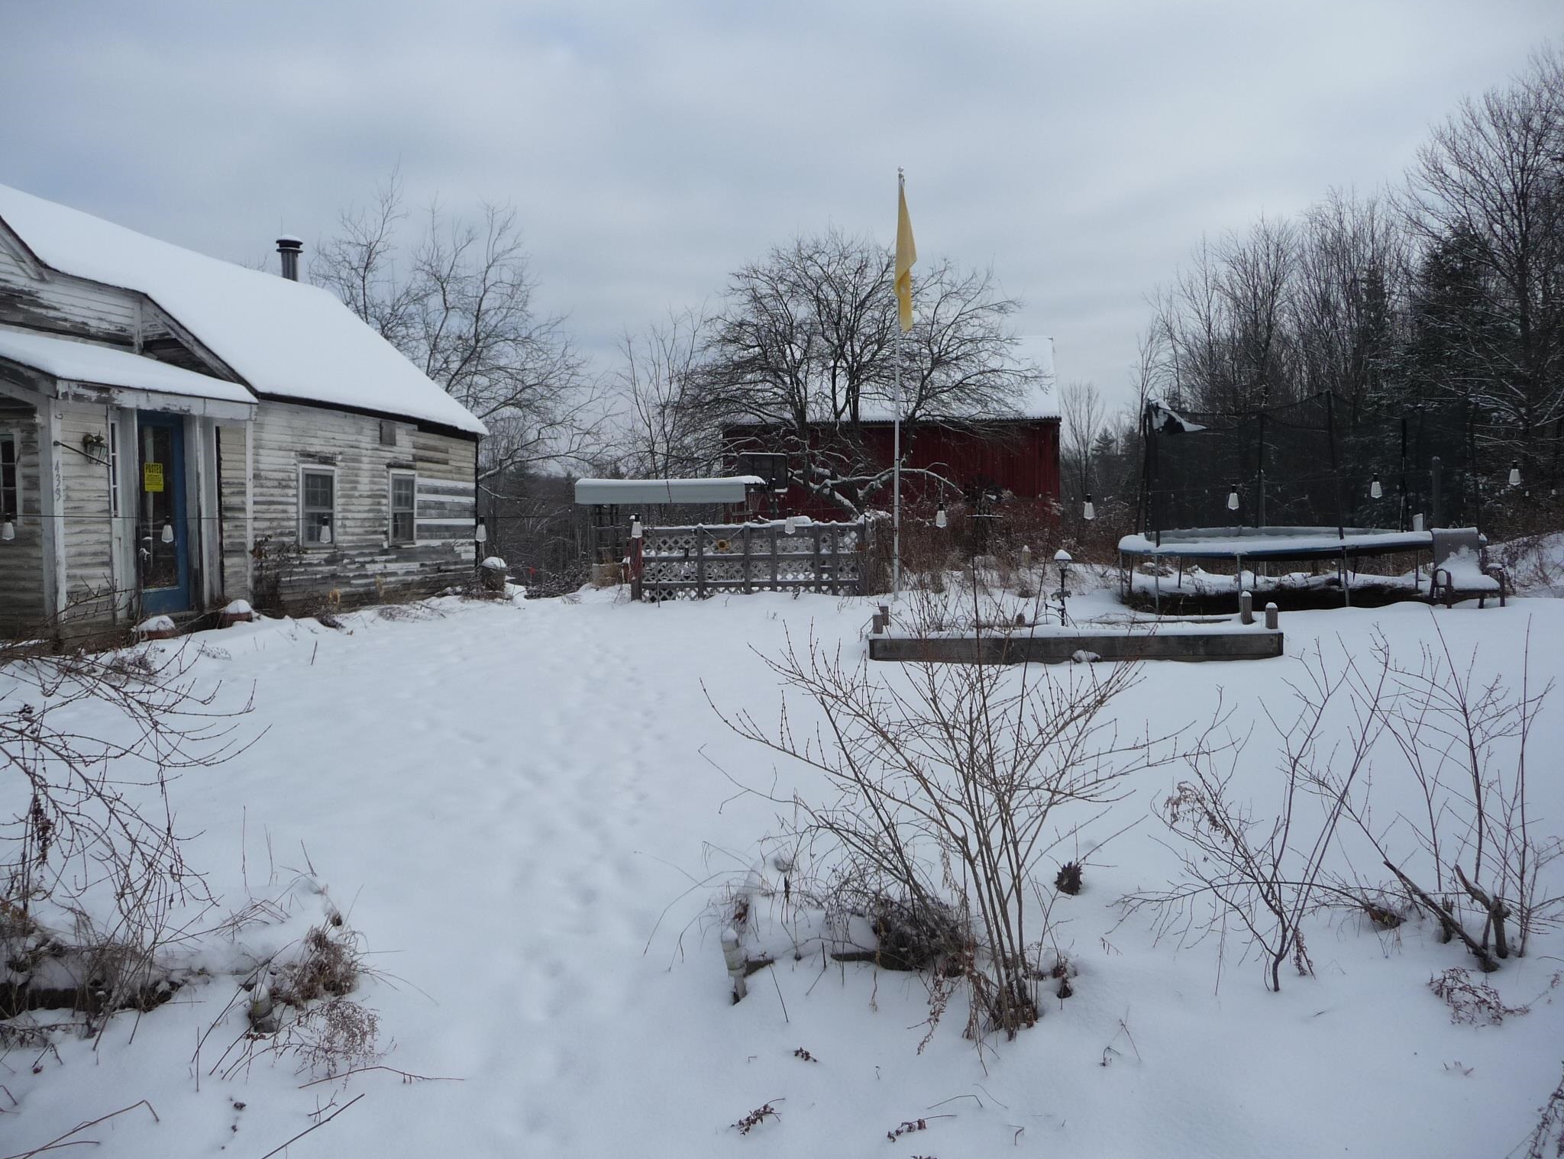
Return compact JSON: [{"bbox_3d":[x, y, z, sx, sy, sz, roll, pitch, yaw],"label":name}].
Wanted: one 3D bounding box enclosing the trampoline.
[{"bbox_3d":[6.560,-0.930,16.200,4.350,2.500,4.350,1,3,22],"label":"trampoline"}]

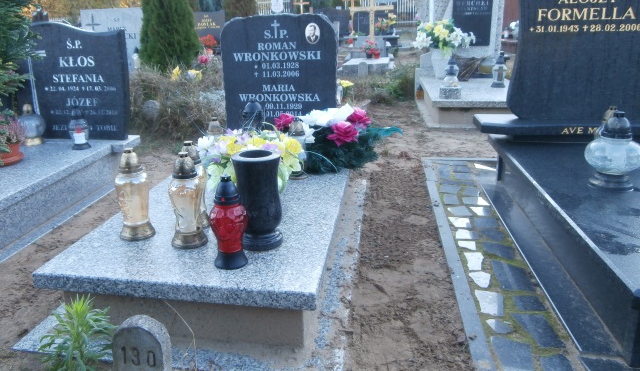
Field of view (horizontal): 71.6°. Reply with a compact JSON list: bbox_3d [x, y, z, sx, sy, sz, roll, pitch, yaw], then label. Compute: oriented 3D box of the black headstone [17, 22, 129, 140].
[{"bbox_3d":[-1.720,-0.719,3.089,0.740,0.790,0.090,1,14,8],"label":"black headstone"}]

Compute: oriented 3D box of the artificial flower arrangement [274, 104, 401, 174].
[{"bbox_3d":[0.107,-0.266,2.483,0.620,0.300,0.380,1,14,8],"label":"artificial flower arrangement"}]

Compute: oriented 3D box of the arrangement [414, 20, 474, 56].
[{"bbox_3d":[1.528,-1.815,5.400,0.740,0.430,0.550,2,19,8],"label":"arrangement"}]

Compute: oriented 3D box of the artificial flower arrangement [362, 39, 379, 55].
[{"bbox_3d":[0.911,-2.499,8.000,0.290,0.290,0.270,2,19,8],"label":"artificial flower arrangement"}]

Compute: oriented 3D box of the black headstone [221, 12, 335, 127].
[{"bbox_3d":[-0.258,-0.664,2.890,0.740,0.830,0.090,2,19,8],"label":"black headstone"}]

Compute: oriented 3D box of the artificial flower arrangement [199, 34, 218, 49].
[{"bbox_3d":[-2.062,-2.663,8.200,0.360,0.280,0.320,2,19,8],"label":"artificial flower arrangement"}]

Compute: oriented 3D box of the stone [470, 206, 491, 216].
[{"bbox_3d":[0.948,0.155,2.620,0.130,0.025,0.130,2,19,8],"label":"stone"}]

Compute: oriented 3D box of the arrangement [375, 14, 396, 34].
[{"bbox_3d":[1.699,-4.202,11.500,0.560,0.520,0.450,2,19,8],"label":"arrangement"}]

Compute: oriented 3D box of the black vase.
[{"bbox_3d":[-0.212,0.052,1.566,0.160,0.325,0.160,1,14,8],"label":"black vase"}]

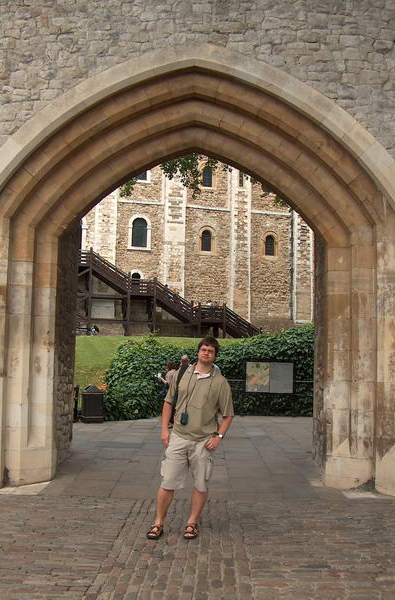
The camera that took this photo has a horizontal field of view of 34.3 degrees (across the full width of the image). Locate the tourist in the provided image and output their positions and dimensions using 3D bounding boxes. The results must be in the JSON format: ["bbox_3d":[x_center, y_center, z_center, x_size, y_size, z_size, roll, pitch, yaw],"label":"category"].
[{"bbox_3d":[-0.055,1.225,5.850,0.750,1.770,0.450,0,-4,6],"label":"tourist"}]

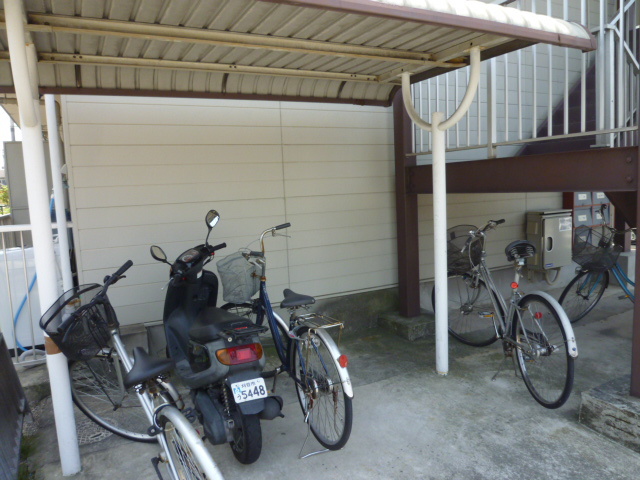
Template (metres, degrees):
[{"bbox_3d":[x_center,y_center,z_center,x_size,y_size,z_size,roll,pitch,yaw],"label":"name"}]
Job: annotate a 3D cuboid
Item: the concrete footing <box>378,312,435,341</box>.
[{"bbox_3d":[0.874,0.799,4.488,0.400,0.140,0.560,-6,7,-25],"label":"concrete footing"}]

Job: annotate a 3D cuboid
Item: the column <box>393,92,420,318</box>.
[{"bbox_3d":[0.830,-0.398,4.396,0.140,2.280,0.150,-6,7,-25],"label":"column"}]

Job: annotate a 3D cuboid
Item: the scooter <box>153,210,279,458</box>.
[{"bbox_3d":[-0.710,0.491,2.792,0.570,1.270,1.640,-6,7,-27],"label":"scooter"}]

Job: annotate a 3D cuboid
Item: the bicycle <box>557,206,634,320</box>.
[{"bbox_3d":[2.981,0.264,4.175,1.730,1.080,0.600,-2,6,5],"label":"bicycle"}]

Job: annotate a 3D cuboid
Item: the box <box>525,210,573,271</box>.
[{"bbox_3d":[2.766,-0.002,5.560,0.490,0.670,0.250,-6,7,-25],"label":"box"}]

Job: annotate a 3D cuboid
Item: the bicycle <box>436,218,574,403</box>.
[{"bbox_3d":[1.276,0.436,3.332,0.570,1.080,1.720,-3,6,-4],"label":"bicycle"}]

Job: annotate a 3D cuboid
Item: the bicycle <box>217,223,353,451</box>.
[{"bbox_3d":[-0.264,0.521,2.888,0.580,1.150,1.650,-6,7,-26],"label":"bicycle"}]

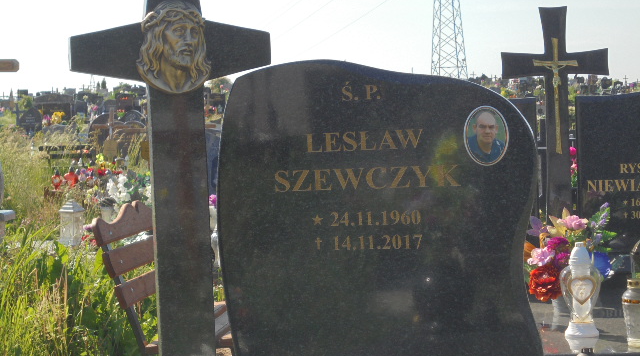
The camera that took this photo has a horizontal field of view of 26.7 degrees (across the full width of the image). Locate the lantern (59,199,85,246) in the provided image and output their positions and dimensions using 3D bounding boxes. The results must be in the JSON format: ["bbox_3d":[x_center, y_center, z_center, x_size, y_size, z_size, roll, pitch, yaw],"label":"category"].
[{"bbox_3d":[-1.545,0.278,8.400,0.120,0.295,0.120,0,5,29],"label":"lantern"}]

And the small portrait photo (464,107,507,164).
[{"bbox_3d":[0.346,-0.087,2.800,0.092,0.123,0.012,-1,4,10],"label":"small portrait photo"}]

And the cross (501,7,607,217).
[{"bbox_3d":[0.878,-0.183,5.000,0.400,0.910,0.075,-1,4,11],"label":"cross"}]

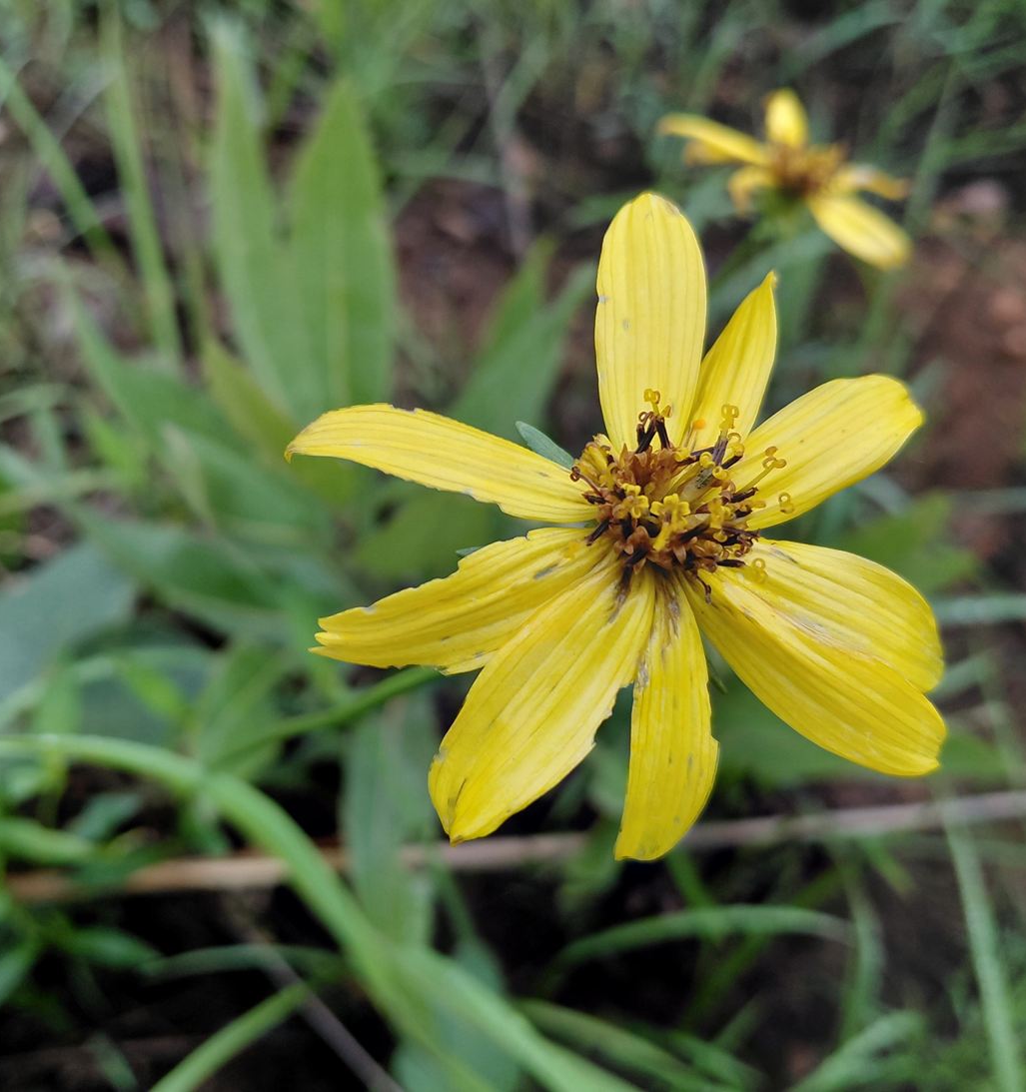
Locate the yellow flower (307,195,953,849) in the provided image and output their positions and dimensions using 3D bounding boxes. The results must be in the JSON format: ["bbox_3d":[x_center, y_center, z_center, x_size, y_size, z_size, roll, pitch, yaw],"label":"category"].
[{"bbox_3d":[0.013,-0.004,0.122,0.077,0.029,0.081,-17,72,-17],"label":"yellow flower"}]

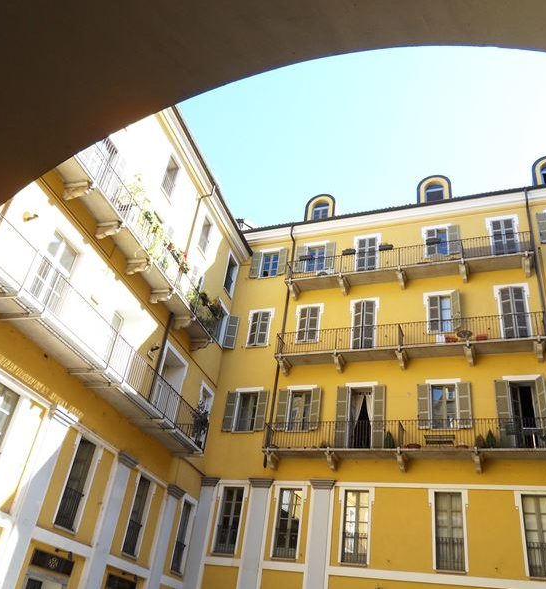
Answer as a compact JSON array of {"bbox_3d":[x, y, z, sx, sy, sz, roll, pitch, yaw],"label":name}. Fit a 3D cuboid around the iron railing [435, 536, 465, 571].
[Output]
[{"bbox_3d":[5.478,8.011,16.793,0.849,0.912,0.060,-6,-37,20],"label":"iron railing"}]

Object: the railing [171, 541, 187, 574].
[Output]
[{"bbox_3d":[-3.250,9.160,19.017,0.060,1.000,0.780,-4,-35,18],"label":"railing"}]

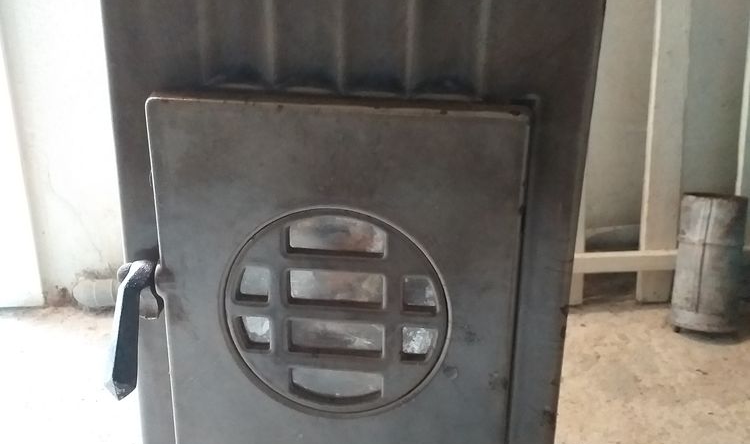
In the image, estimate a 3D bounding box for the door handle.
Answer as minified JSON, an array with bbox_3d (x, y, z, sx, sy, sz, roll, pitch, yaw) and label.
[{"bbox_3d":[-0.245,0.105,0.791,0.055,0.151,0.056,3,19,7],"label":"door handle"}]

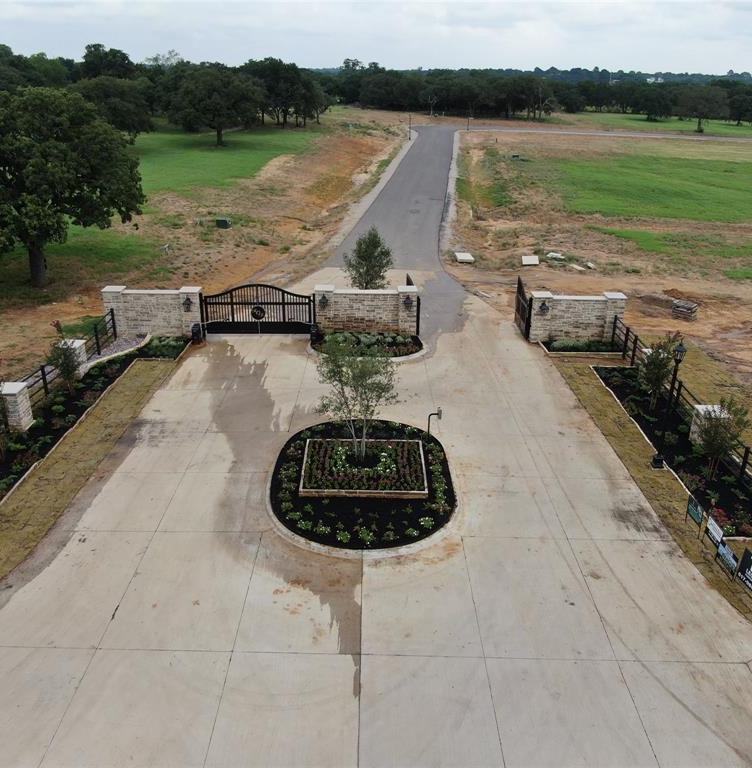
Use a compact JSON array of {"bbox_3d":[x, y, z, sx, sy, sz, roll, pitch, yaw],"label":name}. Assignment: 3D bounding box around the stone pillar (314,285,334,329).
[{"bbox_3d":[-2.542,-3.648,35.562,0.919,2.359,0.919,1,24,-1],"label":"stone pillar"}]

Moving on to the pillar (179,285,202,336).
[{"bbox_3d":[-9.151,-3.543,35.508,0.919,2.359,0.919,1,24,-1],"label":"pillar"}]

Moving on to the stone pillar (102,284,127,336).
[{"bbox_3d":[-12.913,-3.591,35.396,0.919,2.359,0.919,1,24,-1],"label":"stone pillar"}]

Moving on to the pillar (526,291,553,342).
[{"bbox_3d":[8.275,-3.368,35.857,0.919,2.359,0.919,1,24,-1],"label":"pillar"}]

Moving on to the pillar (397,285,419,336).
[{"bbox_3d":[1.573,-3.608,35.649,0.919,2.359,0.919,1,24,-1],"label":"pillar"}]

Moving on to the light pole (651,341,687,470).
[{"bbox_3d":[9.742,0.688,23.377,0.442,4.479,0.442,1,24,-1],"label":"light pole"}]

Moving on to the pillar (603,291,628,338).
[{"bbox_3d":[11.963,-3.316,35.933,0.919,2.359,0.919,1,24,-1],"label":"pillar"}]

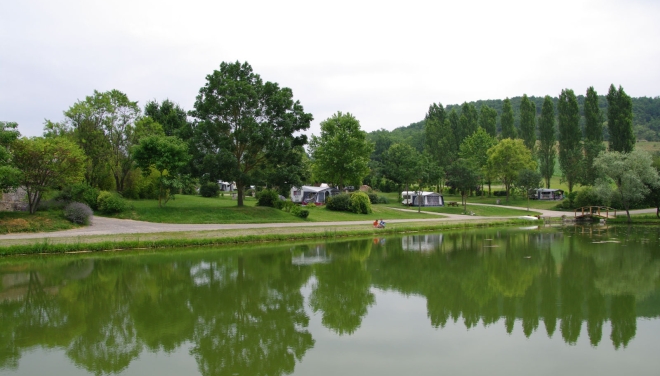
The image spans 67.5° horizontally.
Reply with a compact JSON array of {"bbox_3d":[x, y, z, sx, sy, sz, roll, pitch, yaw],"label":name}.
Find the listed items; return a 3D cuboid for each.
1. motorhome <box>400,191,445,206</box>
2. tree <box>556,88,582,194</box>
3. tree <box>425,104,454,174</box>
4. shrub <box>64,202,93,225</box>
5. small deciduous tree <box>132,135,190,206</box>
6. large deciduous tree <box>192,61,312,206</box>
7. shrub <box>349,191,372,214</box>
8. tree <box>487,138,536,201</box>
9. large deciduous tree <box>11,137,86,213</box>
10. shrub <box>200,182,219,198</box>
[{"bbox_3d":[17.073,2.041,90.500,4.900,2.700,5.900,-2,-3,45],"label":"motorhome"},{"bbox_3d":[58.021,-11.167,120.000,6.070,25.490,5.890,0,-2,0],"label":"tree"},{"bbox_3d":[28.243,-10.022,128.667,7.120,23.950,6.760,-1,-2,12],"label":"tree"},{"bbox_3d":[-20.565,2.130,40.500,2.380,2.050,2.300,0,-2,0],"label":"shrub"},{"bbox_3d":[-16.190,-1.590,47.500,5.500,6.920,5.300,0,-2,0],"label":"small deciduous tree"},{"bbox_3d":[-9.156,-6.379,58.395,14.010,17.130,13.310,0,-2,-9],"label":"large deciduous tree"},{"bbox_3d":[4.227,2.079,68.500,3.330,3.190,3.230,0,-2,0],"label":"shrub"},{"bbox_3d":[37.742,-3.847,102.788,9.760,13.310,9.270,-1,-2,20],"label":"tree"},{"bbox_3d":[-22.210,-0.990,39.000,5.900,6.000,5.600,0,-2,0],"label":"large deciduous tree"},{"bbox_3d":[-18.957,0.238,78.416,3.080,2.540,2.930,0,-2,-14],"label":"shrub"}]

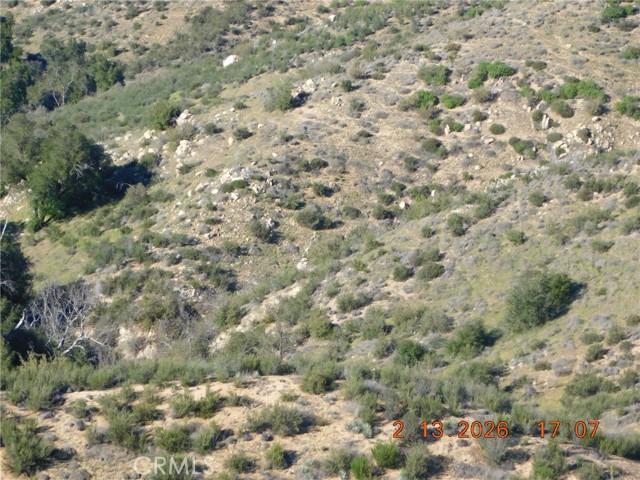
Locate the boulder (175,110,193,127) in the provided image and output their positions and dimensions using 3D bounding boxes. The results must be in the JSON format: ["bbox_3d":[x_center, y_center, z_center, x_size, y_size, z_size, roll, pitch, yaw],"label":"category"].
[{"bbox_3d":[-12.252,-10.906,385.000,1.550,1.400,1.350,0,8,0],"label":"boulder"}]

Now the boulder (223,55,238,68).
[{"bbox_3d":[-9.181,-18.311,440.000,1.600,1.350,1.400,0,8,0],"label":"boulder"}]

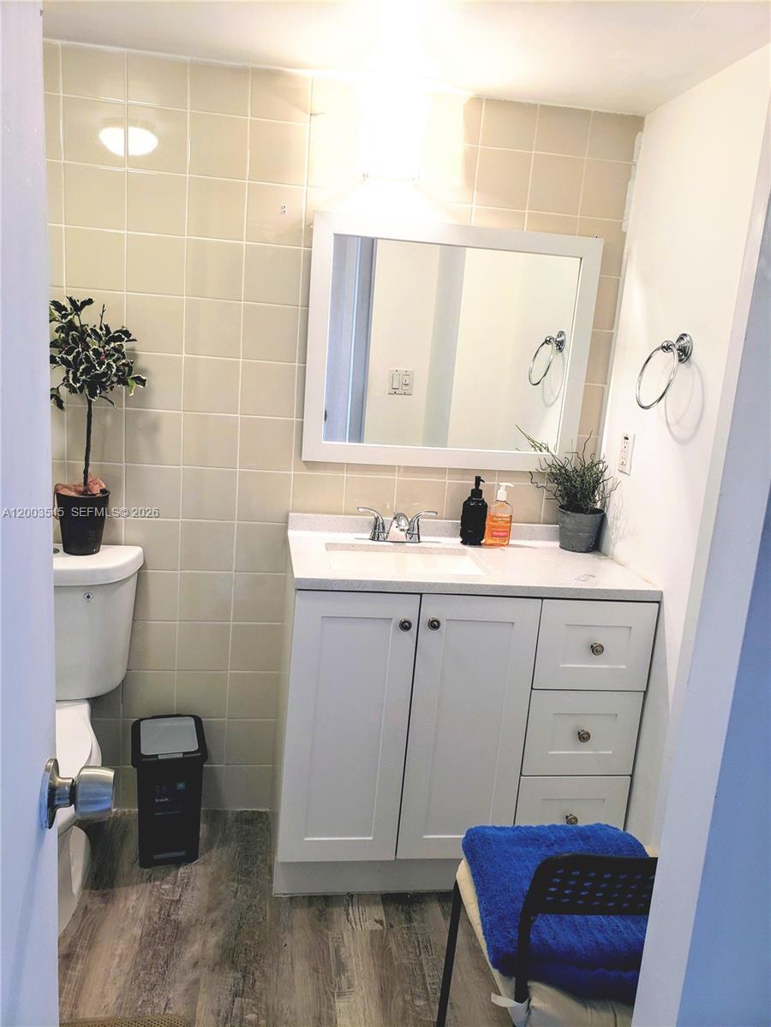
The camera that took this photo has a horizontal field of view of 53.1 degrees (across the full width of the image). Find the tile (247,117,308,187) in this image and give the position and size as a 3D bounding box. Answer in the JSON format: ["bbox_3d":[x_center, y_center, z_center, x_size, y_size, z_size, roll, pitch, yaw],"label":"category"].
[{"bbox_3d":[-0.282,-0.948,2.037,0.148,0.148,0.010,2,12,-9],"label":"tile"}]

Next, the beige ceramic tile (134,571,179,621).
[{"bbox_3d":[-0.678,0.241,2.243,0.148,0.148,0.010,2,12,-9],"label":"beige ceramic tile"}]

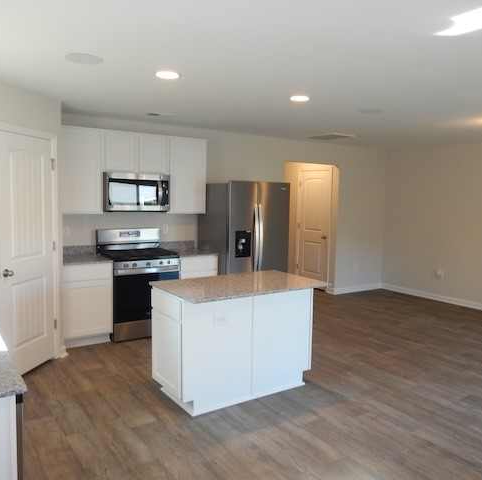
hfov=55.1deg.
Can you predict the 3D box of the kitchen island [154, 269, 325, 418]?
[{"bbox_3d":[-0.008,0.786,3.735,1.259,0.901,0.742,-2,6,-34],"label":"kitchen island"}]

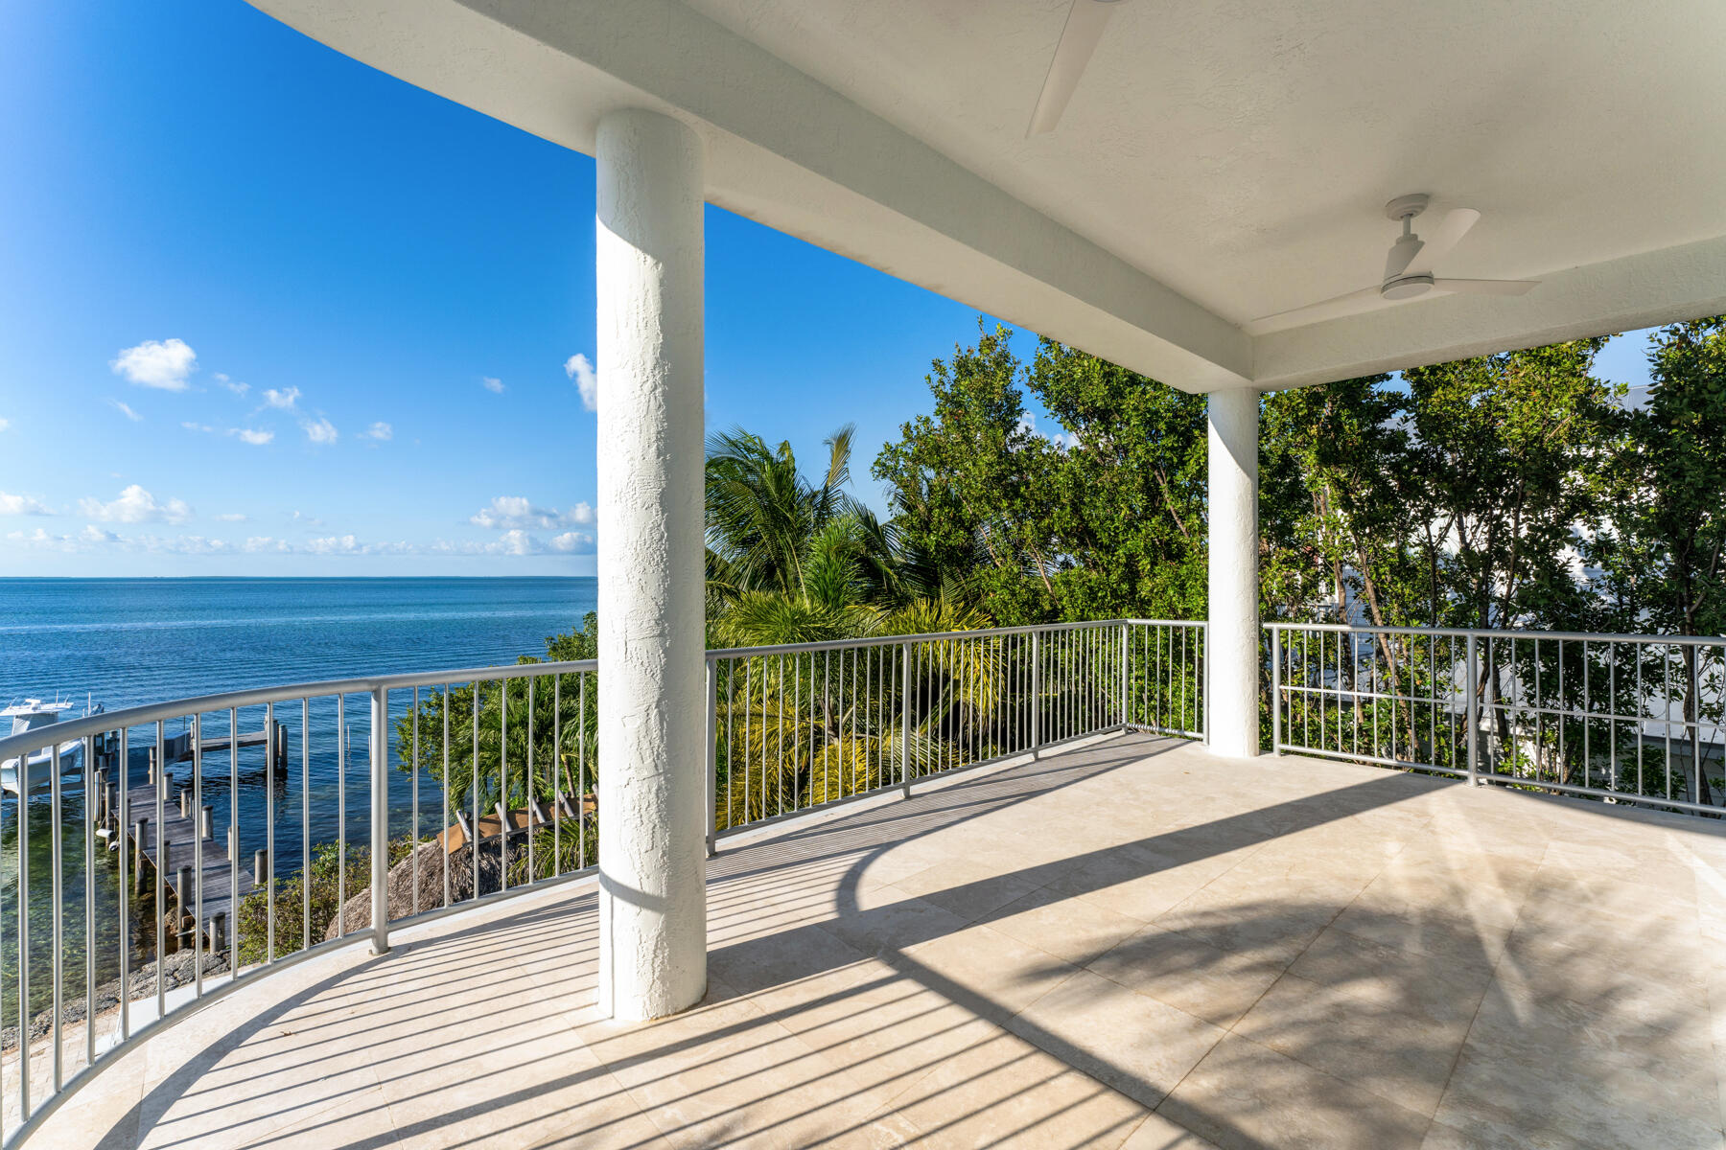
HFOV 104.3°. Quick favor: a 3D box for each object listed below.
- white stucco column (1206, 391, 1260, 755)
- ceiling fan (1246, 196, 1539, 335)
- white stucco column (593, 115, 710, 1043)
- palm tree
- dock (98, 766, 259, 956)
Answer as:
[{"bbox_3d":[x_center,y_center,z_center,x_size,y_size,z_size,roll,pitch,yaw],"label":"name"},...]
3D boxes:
[{"bbox_3d":[3.032,-0.020,5.495,0.373,2.932,0.373,0,0,0],"label":"white stucco column"},{"bbox_3d":[2.595,-1.610,3.369,1.325,0.454,1.202,0,0,-37],"label":"ceiling fan"},{"bbox_3d":[-0.736,-0.035,2.351,0.373,2.932,0.373,0,0,0],"label":"white stucco column"},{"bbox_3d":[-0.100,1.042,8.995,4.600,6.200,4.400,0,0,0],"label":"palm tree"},{"bbox_3d":[-18.565,7.184,18.228,15.052,1.775,1.562,0,0,36],"label":"dock"}]

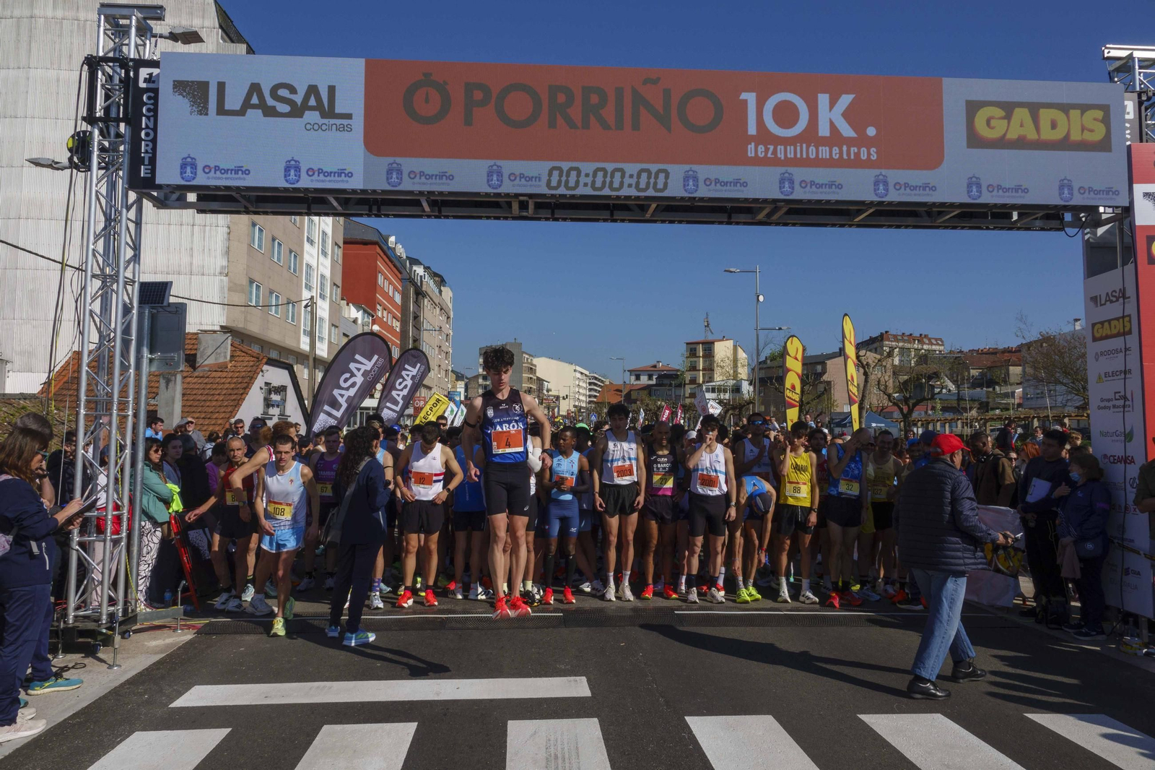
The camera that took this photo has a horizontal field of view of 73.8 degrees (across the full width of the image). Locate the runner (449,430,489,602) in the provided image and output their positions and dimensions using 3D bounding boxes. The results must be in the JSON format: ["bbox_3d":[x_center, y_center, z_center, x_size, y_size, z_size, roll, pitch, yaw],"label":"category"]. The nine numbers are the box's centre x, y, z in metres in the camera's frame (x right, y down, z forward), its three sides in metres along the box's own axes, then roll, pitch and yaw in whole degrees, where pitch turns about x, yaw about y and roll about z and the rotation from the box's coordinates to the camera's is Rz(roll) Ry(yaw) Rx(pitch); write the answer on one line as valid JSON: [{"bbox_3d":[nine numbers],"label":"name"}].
[{"bbox_3d":[-1.080,1.295,7.857,0.480,1.686,0.330,0,-4,0],"label":"runner"}]

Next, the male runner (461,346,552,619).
[{"bbox_3d":[-0.444,0.609,4.860,0.570,1.700,0.400,1,-4,-4],"label":"male runner"}]

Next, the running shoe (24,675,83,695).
[{"bbox_3d":[-3.333,1.880,4.894,0.290,0.105,0.105,2,-4,-27],"label":"running shoe"}]

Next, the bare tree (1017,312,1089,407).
[{"bbox_3d":[26.159,0.367,40.265,7.200,8.000,7.200,0,-4,0],"label":"bare tree"}]

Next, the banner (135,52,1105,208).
[{"bbox_3d":[0.640,-1.944,5.980,7.500,1.000,0.100,1,-4,-4],"label":"banner"}]

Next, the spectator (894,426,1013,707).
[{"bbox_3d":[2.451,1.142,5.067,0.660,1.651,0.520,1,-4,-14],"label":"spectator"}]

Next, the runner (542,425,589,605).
[{"bbox_3d":[-0.117,1.268,7.678,0.470,1.724,0.360,0,-4,5],"label":"runner"}]

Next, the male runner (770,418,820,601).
[{"bbox_3d":[2.185,1.255,7.763,0.480,1.780,0.330,0,-4,7],"label":"male runner"}]

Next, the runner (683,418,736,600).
[{"bbox_3d":[1.324,1.225,7.749,0.520,1.832,0.360,0,-4,5],"label":"runner"}]

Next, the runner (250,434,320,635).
[{"bbox_3d":[-2.476,1.231,6.552,0.520,1.630,0.460,1,-4,-7],"label":"runner"}]

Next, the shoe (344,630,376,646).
[{"bbox_3d":[-1.695,1.936,5.963,0.270,0.108,0.100,4,-5,-40],"label":"shoe"}]

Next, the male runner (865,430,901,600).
[{"bbox_3d":[3.152,1.316,7.968,0.480,1.694,0.340,-1,-4,12],"label":"male runner"}]

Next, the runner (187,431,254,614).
[{"bbox_3d":[-3.321,1.291,7.200,0.600,1.630,0.420,0,-4,6],"label":"runner"}]

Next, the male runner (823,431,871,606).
[{"bbox_3d":[2.638,1.275,7.560,0.470,1.716,0.380,0,-4,-3],"label":"male runner"}]

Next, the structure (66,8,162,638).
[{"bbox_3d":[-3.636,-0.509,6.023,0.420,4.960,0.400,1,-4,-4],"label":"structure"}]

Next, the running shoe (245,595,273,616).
[{"bbox_3d":[-2.925,2.015,7.061,0.110,0.120,0.290,3,-5,-37],"label":"running shoe"}]

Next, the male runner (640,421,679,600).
[{"bbox_3d":[0.843,1.259,7.885,0.500,1.777,0.330,0,-4,3],"label":"male runner"}]

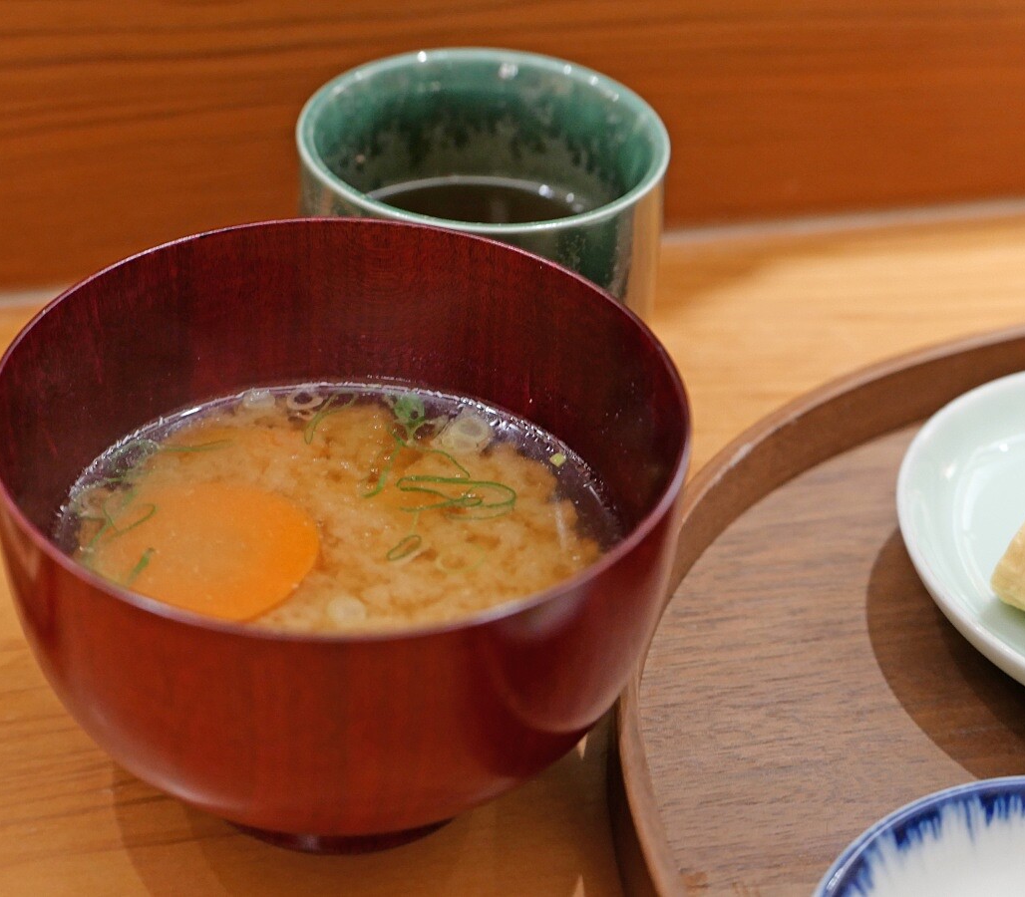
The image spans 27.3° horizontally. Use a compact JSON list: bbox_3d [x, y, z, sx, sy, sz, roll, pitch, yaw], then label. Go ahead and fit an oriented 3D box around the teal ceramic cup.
[{"bbox_3d":[-0.007,-0.037,0.455,0.076,0.071,0.076,2,38,-2],"label":"teal ceramic cup"}]

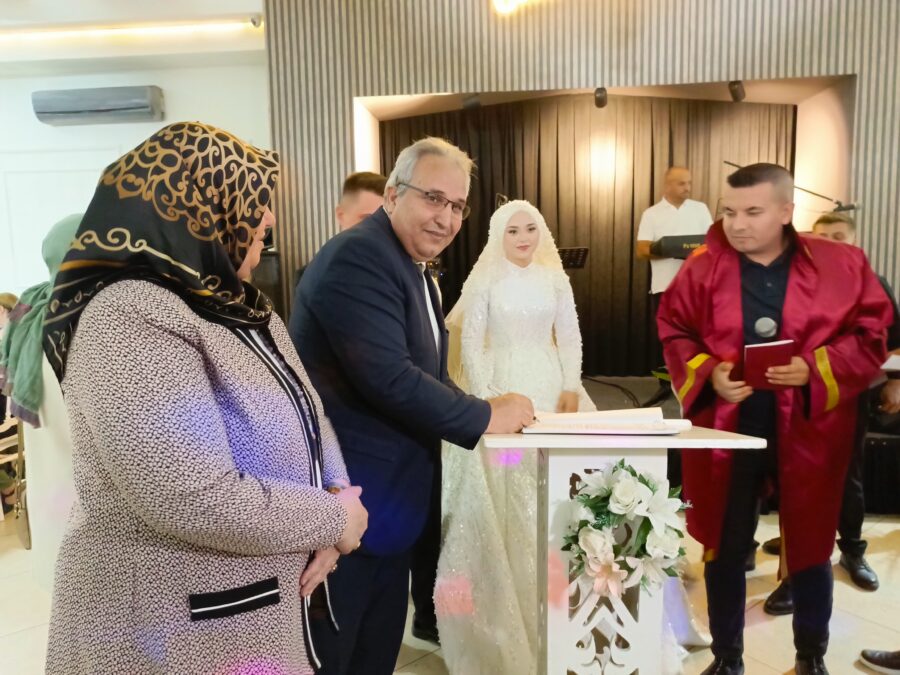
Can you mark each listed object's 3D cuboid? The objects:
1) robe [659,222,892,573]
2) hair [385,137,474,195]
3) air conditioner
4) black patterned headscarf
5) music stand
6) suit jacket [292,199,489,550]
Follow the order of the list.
[{"bbox_3d":[1.062,0.187,2.080,0.710,1.170,0.450,1,6,22],"label":"robe"},{"bbox_3d":[-0.050,-0.398,1.460,0.180,0.150,0.200,-4,6,-22],"label":"hair"},{"bbox_3d":[-2.929,-1.933,5.200,0.980,0.300,0.220,-1,6,4],"label":"air conditioner"},{"bbox_3d":[-0.466,-0.140,1.030,0.360,0.410,0.300,-4,7,-25],"label":"black patterned headscarf"},{"bbox_3d":[0.811,-0.160,4.750,0.500,1.120,0.420,-1,6,4],"label":"music stand"},{"bbox_3d":[-0.143,0.098,1.530,0.460,0.820,0.520,1,6,19],"label":"suit jacket"}]

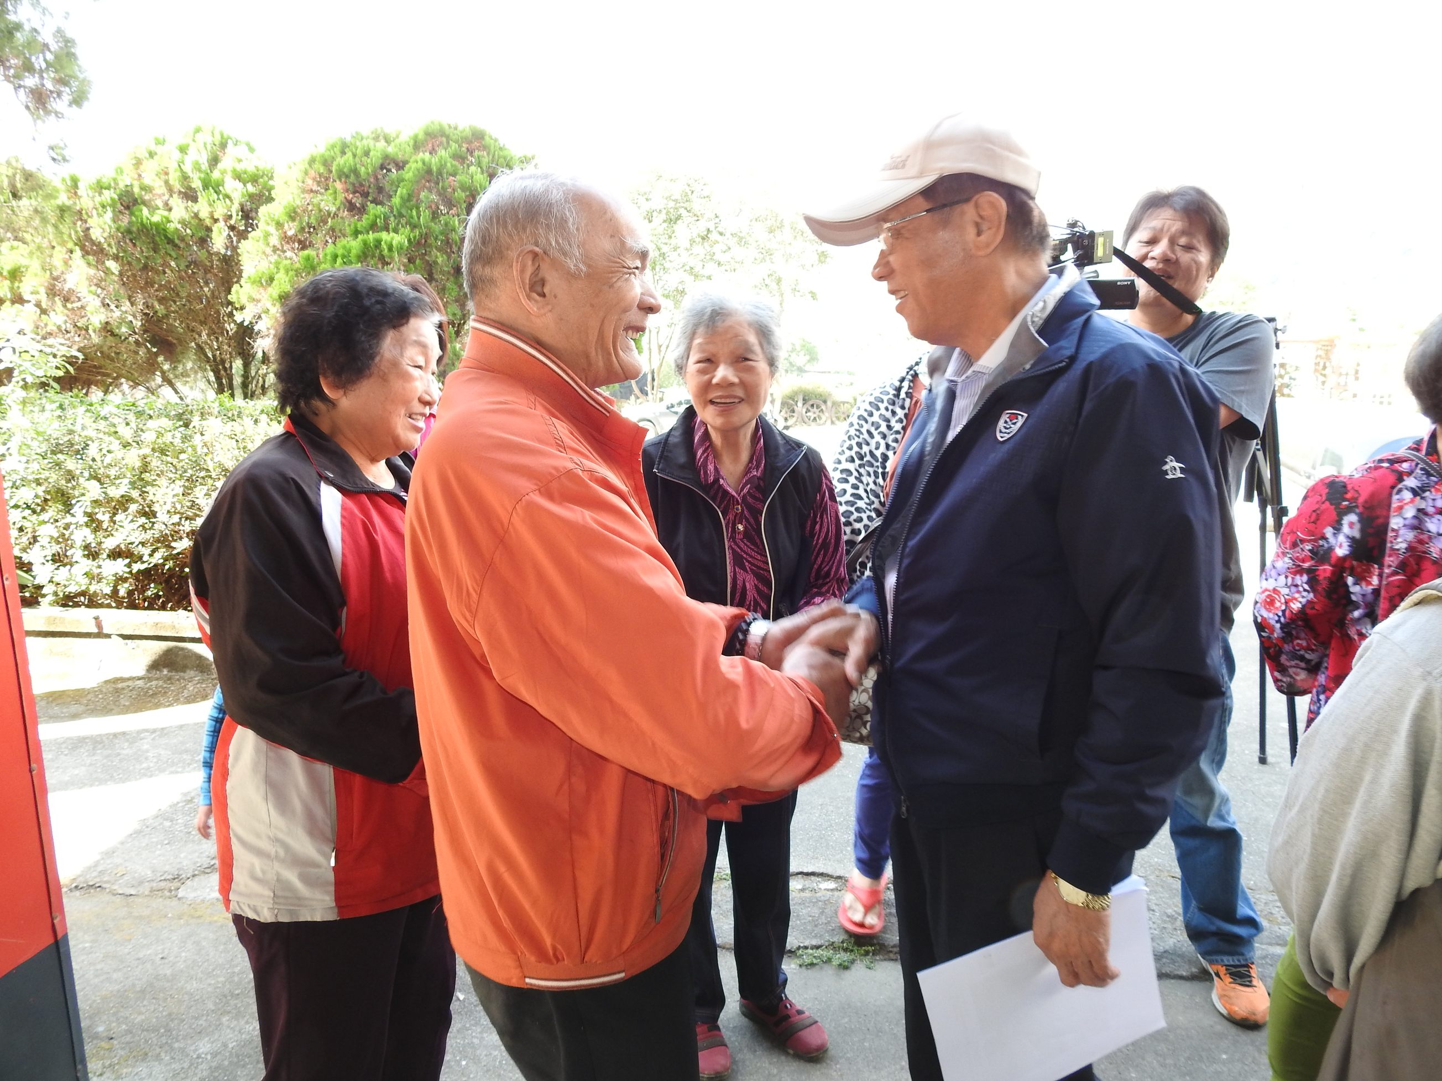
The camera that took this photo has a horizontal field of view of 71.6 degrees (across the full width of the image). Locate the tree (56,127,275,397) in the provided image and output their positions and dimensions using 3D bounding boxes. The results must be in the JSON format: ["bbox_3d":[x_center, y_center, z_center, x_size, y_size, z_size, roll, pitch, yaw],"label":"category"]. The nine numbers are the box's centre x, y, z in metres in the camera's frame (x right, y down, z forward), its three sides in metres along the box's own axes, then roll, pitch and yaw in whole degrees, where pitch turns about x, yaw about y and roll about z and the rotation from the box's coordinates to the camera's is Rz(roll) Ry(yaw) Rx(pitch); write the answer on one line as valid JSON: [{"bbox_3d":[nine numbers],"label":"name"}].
[{"bbox_3d":[-4.020,-1.631,7.527,1.850,2.900,1.850,0,11,0],"label":"tree"}]

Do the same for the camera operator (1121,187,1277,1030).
[{"bbox_3d":[0.840,0.176,1.950,0.540,1.680,0.450,6,12,28],"label":"camera operator"}]

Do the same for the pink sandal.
[{"bbox_3d":[0.348,0.879,2.422,0.093,0.070,0.235,2,11,12],"label":"pink sandal"}]

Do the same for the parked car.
[{"bbox_3d":[-0.532,-3.377,27.000,4.350,1.480,1.700,-3,11,-15],"label":"parked car"}]

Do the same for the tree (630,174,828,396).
[{"bbox_3d":[0.249,-7.063,29.500,5.900,7.600,5.400,0,11,0],"label":"tree"}]

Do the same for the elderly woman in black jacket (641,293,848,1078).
[{"bbox_3d":[0.025,0.291,1.911,0.450,1.475,0.310,-1,11,-3],"label":"elderly woman in black jacket"}]

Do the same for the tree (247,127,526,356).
[{"bbox_3d":[-2.489,-1.699,7.616,2.150,3.000,2.100,0,11,0],"label":"tree"}]

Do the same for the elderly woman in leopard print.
[{"bbox_3d":[0.465,0.104,2.322,0.480,1.600,0.350,1,11,6],"label":"elderly woman in leopard print"}]

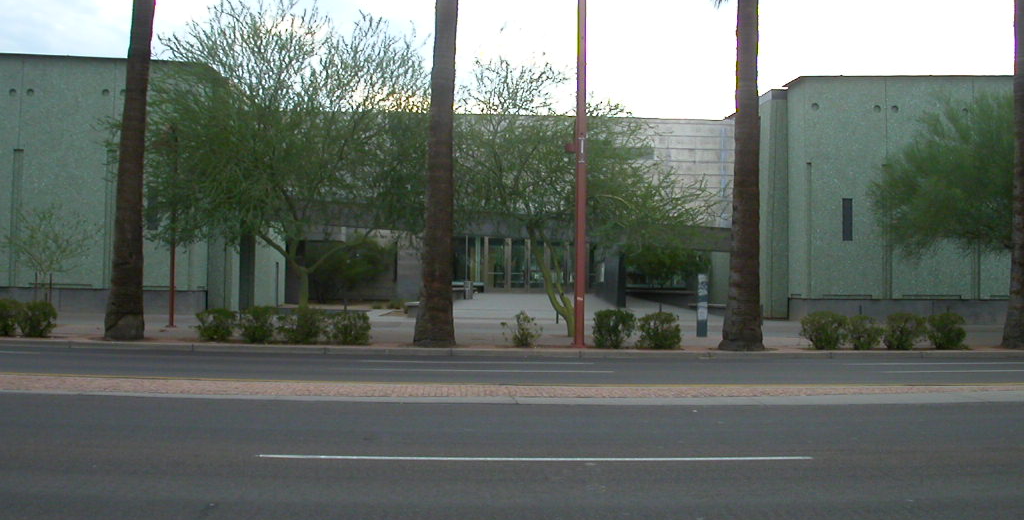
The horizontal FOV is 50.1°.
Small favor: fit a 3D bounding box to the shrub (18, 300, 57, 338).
[{"bbox_3d":[-11.272,1.413,26.000,0.910,0.890,0.900,0,-1,1],"label":"shrub"}]

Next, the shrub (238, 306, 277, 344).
[{"bbox_3d":[-6.163,1.586,26.504,0.980,0.900,1.020,1,-1,-3],"label":"shrub"}]

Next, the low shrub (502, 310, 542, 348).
[{"bbox_3d":[0.247,1.632,25.700,0.920,0.870,0.820,0,-1,1],"label":"low shrub"}]

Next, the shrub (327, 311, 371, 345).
[{"bbox_3d":[-3.975,1.641,26.609,1.050,0.810,1.020,1,-1,-3],"label":"shrub"}]

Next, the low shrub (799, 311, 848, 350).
[{"bbox_3d":[7.733,1.750,27.171,1.220,0.970,1.020,1,-1,-3],"label":"low shrub"}]

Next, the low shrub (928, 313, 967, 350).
[{"bbox_3d":[10.846,1.785,27.321,1.010,0.930,1.020,1,-1,-3],"label":"low shrub"}]

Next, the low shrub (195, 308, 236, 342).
[{"bbox_3d":[-7.167,1.583,26.456,0.990,0.810,1.020,1,-1,-3],"label":"low shrub"}]

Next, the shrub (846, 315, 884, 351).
[{"bbox_3d":[8.236,1.689,25.500,0.880,0.850,0.880,0,-1,1],"label":"shrub"}]

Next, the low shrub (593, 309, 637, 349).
[{"bbox_3d":[2.521,1.685,26.921,1.060,0.960,1.020,1,-1,-3],"label":"low shrub"}]

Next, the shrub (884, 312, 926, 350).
[{"bbox_3d":[9.804,1.781,27.271,1.030,0.930,1.020,1,-1,-3],"label":"shrub"}]

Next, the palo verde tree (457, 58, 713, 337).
[{"bbox_3d":[1.971,-1.784,31.495,7.560,7.870,6.900,1,-1,-3],"label":"palo verde tree"}]

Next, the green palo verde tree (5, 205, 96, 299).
[{"bbox_3d":[-13.496,0.189,31.800,2.850,3.600,2.700,0,-1,1],"label":"green palo verde tree"}]

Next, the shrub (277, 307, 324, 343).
[{"bbox_3d":[-5.131,1.589,26.554,1.140,0.900,1.020,1,-1,-3],"label":"shrub"}]

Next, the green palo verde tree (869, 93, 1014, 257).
[{"bbox_3d":[14.170,-1.296,30.500,7.800,6.800,7.300,0,-1,1],"label":"green palo verde tree"}]

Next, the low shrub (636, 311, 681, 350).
[{"bbox_3d":[3.440,1.667,25.700,1.000,0.910,0.950,0,-1,1],"label":"low shrub"}]

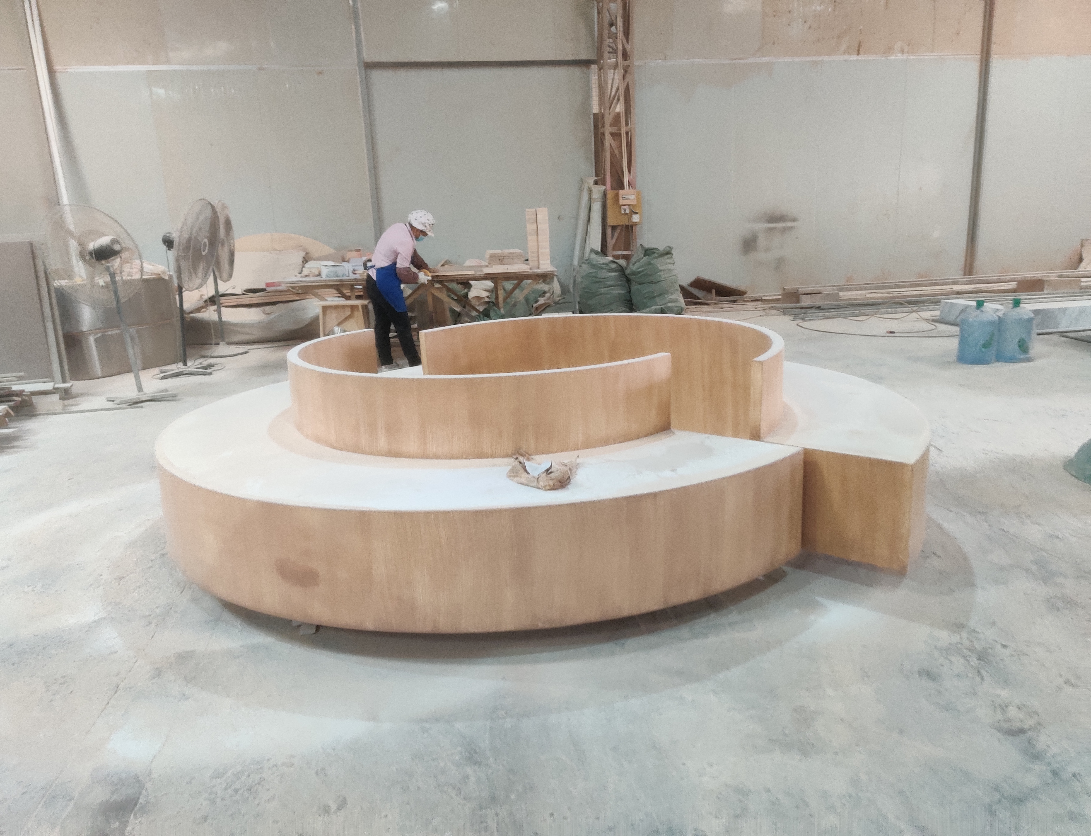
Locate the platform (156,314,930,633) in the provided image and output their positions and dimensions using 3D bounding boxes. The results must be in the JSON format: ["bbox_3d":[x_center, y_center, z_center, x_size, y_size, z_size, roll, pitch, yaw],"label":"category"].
[{"bbox_3d":[-0.064,0.006,4.062,3.443,0.740,3.053,9,18,40],"label":"platform"}]

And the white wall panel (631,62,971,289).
[{"bbox_3d":[3.626,-3.276,11.916,5.008,3.080,0.100,-5,14,-11],"label":"white wall panel"}]

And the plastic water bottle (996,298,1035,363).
[{"bbox_3d":[3.724,-0.700,6.862,0.270,0.490,0.270,5,16,28],"label":"plastic water bottle"}]

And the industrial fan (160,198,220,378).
[{"bbox_3d":[-3.286,-1.159,7.800,0.680,1.530,0.830,-1,14,6],"label":"industrial fan"}]

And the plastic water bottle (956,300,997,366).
[{"bbox_3d":[3.424,-0.669,6.872,0.280,0.450,0.280,4,15,26],"label":"plastic water bottle"}]

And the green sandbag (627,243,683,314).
[{"bbox_3d":[1.355,-1.738,10.842,0.680,0.821,0.580,-3,14,0],"label":"green sandbag"}]

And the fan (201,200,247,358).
[{"bbox_3d":[-3.464,-1.467,9.098,0.500,1.576,0.780,-6,14,-11],"label":"fan"}]

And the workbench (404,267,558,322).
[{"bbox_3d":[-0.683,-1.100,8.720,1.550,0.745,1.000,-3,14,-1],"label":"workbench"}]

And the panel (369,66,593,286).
[{"bbox_3d":[-0.769,-3.036,11.166,2.791,2.759,0.060,-4,14,-7],"label":"panel"}]

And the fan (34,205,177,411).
[{"bbox_3d":[-3.312,-0.876,6.787,0.750,1.500,0.830,4,15,25],"label":"fan"}]

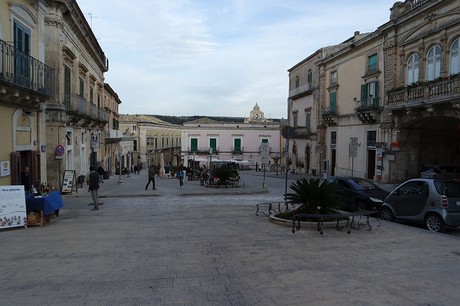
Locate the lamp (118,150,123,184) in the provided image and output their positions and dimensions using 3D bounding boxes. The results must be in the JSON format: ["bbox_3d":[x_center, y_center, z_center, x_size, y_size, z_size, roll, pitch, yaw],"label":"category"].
[{"bbox_3d":[-10.167,1.349,28.500,0.400,2.900,0.400,0,2,0],"label":"lamp"}]

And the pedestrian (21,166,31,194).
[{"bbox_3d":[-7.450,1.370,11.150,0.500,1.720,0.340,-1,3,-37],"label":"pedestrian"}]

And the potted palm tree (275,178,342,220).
[{"bbox_3d":[2.569,1.473,9.600,1.950,1.300,1.950,0,2,0],"label":"potted palm tree"}]

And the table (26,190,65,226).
[{"bbox_3d":[-6.000,1.730,9.600,0.850,0.850,1.700,0,2,-12],"label":"table"}]

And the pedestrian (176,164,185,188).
[{"bbox_3d":[-3.603,1.725,22.300,0.500,1.680,0.340,0,2,-6],"label":"pedestrian"}]

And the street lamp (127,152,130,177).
[{"bbox_3d":[-11.989,1.339,36.300,0.400,2.950,0.400,0,2,0],"label":"street lamp"}]

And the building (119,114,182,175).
[{"bbox_3d":[-18.200,-2.400,66.000,9.500,10.000,24.000,1,2,9],"label":"building"}]

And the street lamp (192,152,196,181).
[{"bbox_3d":[-3.687,1.410,32.000,0.400,2.900,0.400,0,2,0],"label":"street lamp"}]

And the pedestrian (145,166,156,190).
[{"bbox_3d":[-5.506,1.773,21.300,0.680,1.700,0.500,0,2,-3],"label":"pedestrian"}]

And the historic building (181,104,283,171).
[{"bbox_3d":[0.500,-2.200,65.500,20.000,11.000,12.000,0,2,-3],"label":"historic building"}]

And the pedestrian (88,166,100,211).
[{"bbox_3d":[-5.351,1.422,12.100,0.420,1.730,0.480,0,2,3],"label":"pedestrian"}]

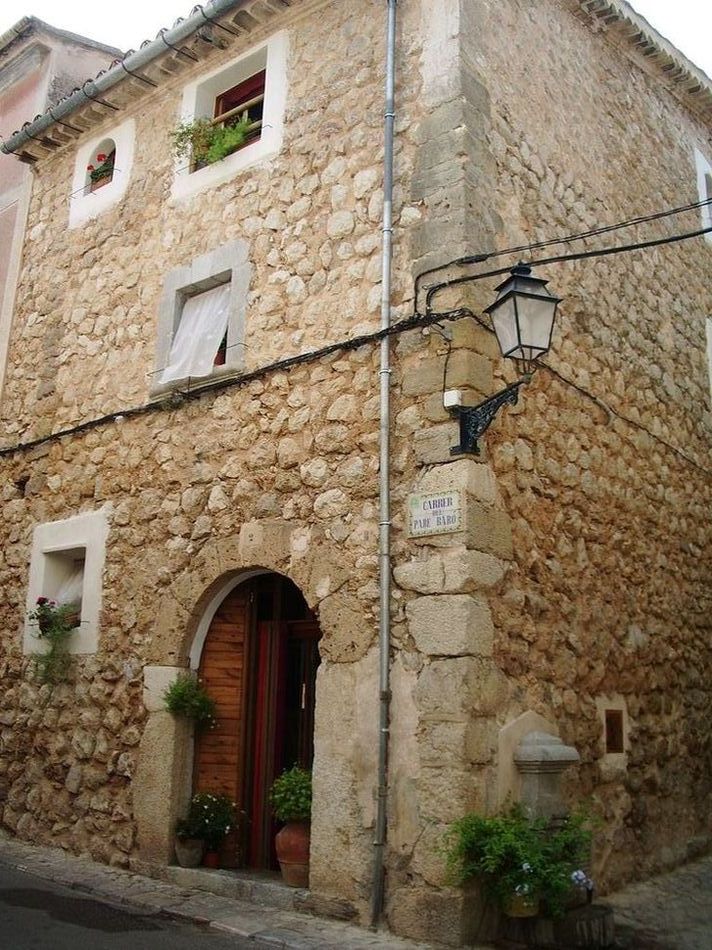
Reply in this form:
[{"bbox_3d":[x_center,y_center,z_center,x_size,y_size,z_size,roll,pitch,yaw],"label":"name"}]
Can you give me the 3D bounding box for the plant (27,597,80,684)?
[{"bbox_3d":[-3.428,1.843,10.726,0.720,0.920,0.360,-10,-18,38],"label":"plant"}]

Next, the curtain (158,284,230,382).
[{"bbox_3d":[-1.733,-1.528,10.369,0.770,1.120,0.300,-10,-18,38],"label":"curtain"}]

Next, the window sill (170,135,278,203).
[{"bbox_3d":[-1.390,-3.351,10.636,1.685,0.256,0.240,-10,-18,38],"label":"window sill"}]

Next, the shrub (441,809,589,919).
[{"bbox_3d":[1.134,2.704,6.700,0.720,0.680,0.850,-10,-18,38],"label":"shrub"}]

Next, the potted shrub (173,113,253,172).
[{"bbox_3d":[-1.595,-3.729,10.786,0.930,0.540,0.380,-10,-18,38],"label":"potted shrub"}]

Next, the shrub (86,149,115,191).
[{"bbox_3d":[-3.242,-3.897,12.329,0.440,0.560,0.270,-10,-18,38],"label":"shrub"}]

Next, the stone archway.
[{"bbox_3d":[-0.879,2.062,8.864,2.955,3.275,0.370,-10,-18,38],"label":"stone archway"}]

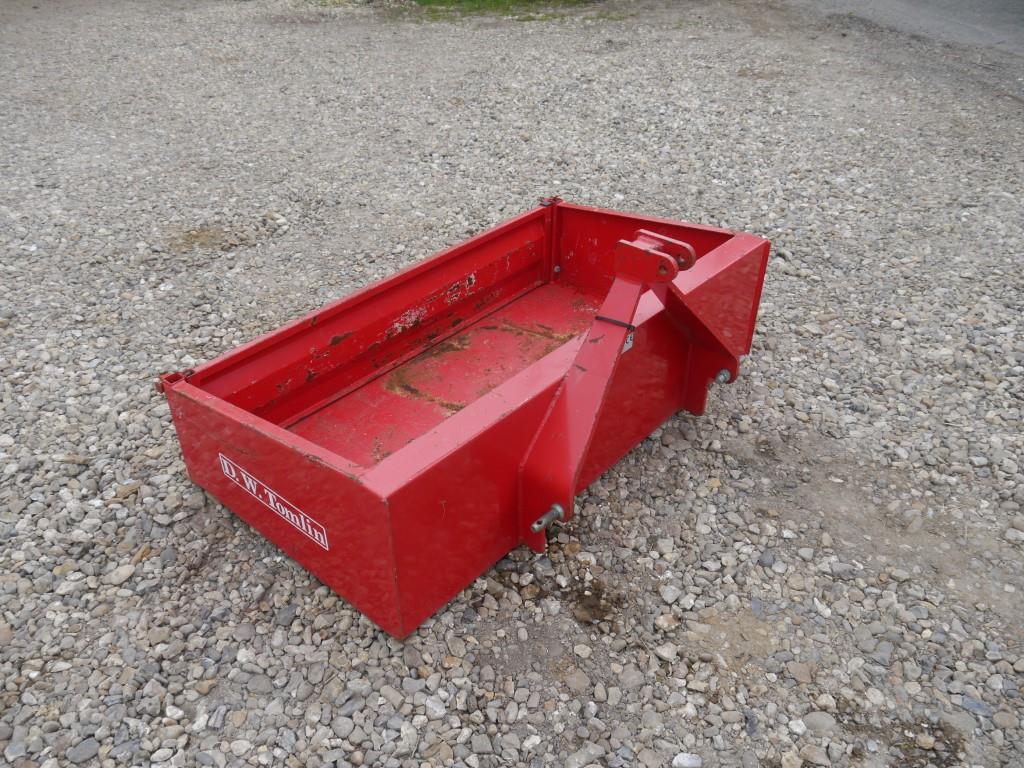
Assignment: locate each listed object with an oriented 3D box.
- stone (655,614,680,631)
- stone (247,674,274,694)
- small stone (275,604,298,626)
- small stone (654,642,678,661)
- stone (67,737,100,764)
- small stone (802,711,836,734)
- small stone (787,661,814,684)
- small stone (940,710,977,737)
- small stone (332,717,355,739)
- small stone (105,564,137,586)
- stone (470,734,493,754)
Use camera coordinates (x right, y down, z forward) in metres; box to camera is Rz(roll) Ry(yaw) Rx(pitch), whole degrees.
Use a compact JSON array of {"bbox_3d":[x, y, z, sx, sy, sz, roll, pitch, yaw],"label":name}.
[{"bbox_3d":[0.333,0.506,1.759,0.053,0.026,0.035,-3,34,-5],"label":"stone"},{"bbox_3d":[-0.495,0.592,1.634,0.053,0.028,0.041,-3,34,-4],"label":"stone"},{"bbox_3d":[-0.483,0.496,1.778,0.039,0.025,0.054,1,33,2],"label":"small stone"},{"bbox_3d":[0.323,0.558,1.726,0.049,0.025,0.036,-13,36,-19],"label":"small stone"},{"bbox_3d":[-0.792,0.682,1.534,0.058,0.030,0.042,-13,36,-20],"label":"stone"},{"bbox_3d":[0.580,0.638,1.562,0.059,0.031,0.042,4,34,6],"label":"small stone"},{"bbox_3d":[0.590,0.586,1.688,0.057,0.026,0.052,-27,42,-35],"label":"small stone"},{"bbox_3d":[0.859,0.651,1.592,0.068,0.029,0.053,3,34,4],"label":"small stone"},{"bbox_3d":[-0.316,0.644,1.553,0.043,0.026,0.037,18,38,25],"label":"small stone"},{"bbox_3d":[-0.887,0.433,1.876,0.037,0.026,0.069,26,42,34],"label":"small stone"},{"bbox_3d":[-0.057,0.662,1.522,0.031,0.024,0.039,-11,35,-16],"label":"stone"}]

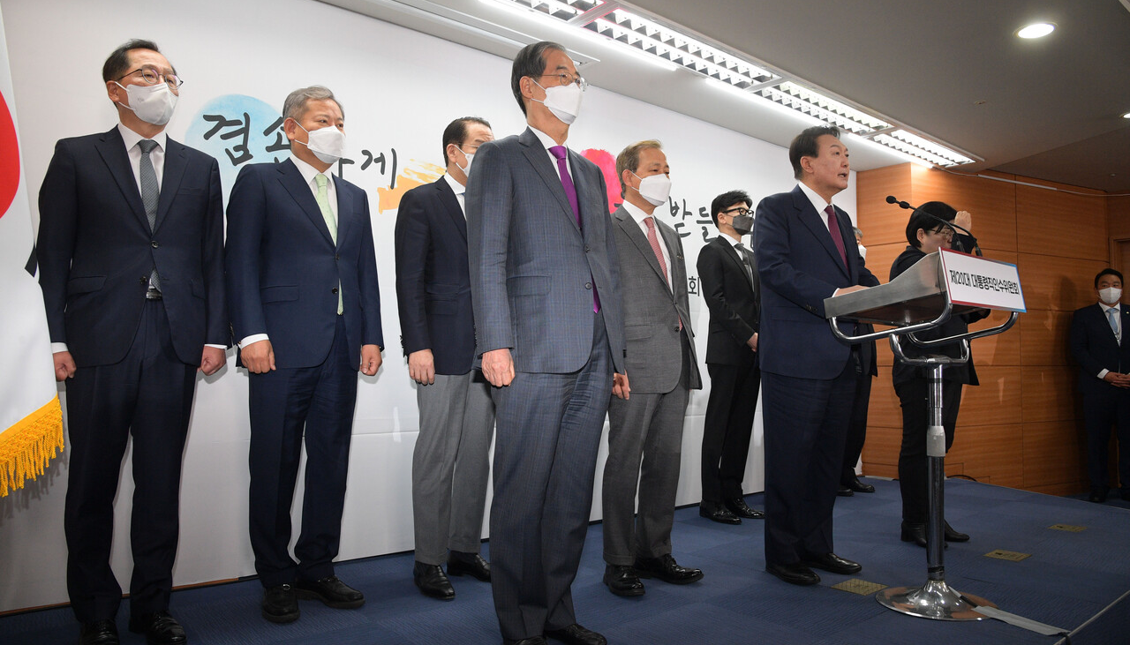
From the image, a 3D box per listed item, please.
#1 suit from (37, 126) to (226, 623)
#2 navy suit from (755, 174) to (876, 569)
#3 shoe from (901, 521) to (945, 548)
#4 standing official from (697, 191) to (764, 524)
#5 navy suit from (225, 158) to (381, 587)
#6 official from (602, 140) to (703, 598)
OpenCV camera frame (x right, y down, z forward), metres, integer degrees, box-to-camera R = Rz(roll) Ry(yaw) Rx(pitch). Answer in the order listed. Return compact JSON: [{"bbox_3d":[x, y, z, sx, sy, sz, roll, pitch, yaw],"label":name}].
[{"bbox_3d":[-1.260,0.148,2.208,0.519,1.499,0.323,3,-4,-34],"label":"suit"},{"bbox_3d":[1.022,0.202,3.035,0.608,1.539,0.441,3,-4,-41],"label":"navy suit"},{"bbox_3d":[1.670,0.980,3.478,0.098,0.103,0.250,2,-4,-31],"label":"shoe"},{"bbox_3d":[0.926,0.168,4.127,0.519,1.788,0.392,3,-4,-39],"label":"standing official"},{"bbox_3d":[-0.878,0.171,2.560,0.539,1.499,0.323,4,-5,-44],"label":"navy suit"},{"bbox_3d":[0.327,0.137,2.896,0.519,1.700,0.353,4,-5,-44],"label":"official"}]

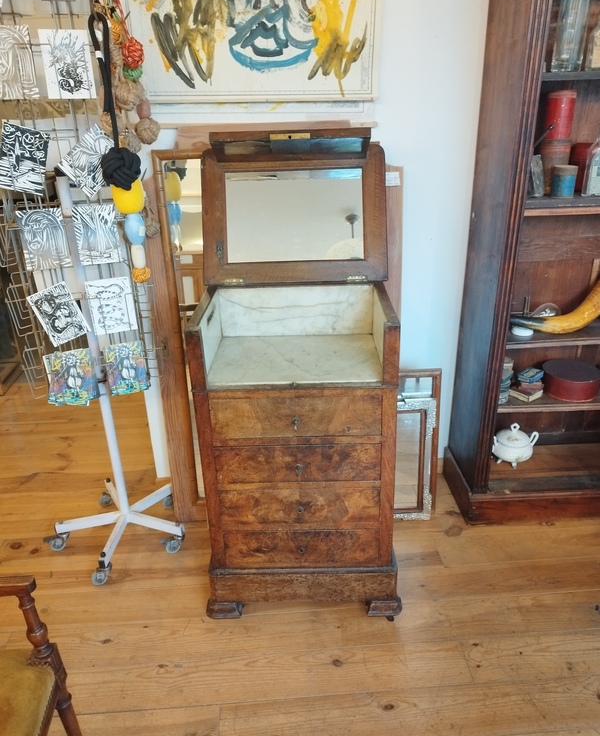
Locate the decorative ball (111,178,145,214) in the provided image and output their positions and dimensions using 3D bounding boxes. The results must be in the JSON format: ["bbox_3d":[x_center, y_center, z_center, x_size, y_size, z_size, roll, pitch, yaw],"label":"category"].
[{"bbox_3d":[-0.457,-0.458,1.470,0.084,0.099,0.084,-2,25,1],"label":"decorative ball"}]

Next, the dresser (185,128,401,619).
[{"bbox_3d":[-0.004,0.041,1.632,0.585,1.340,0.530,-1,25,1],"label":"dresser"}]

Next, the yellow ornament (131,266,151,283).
[{"bbox_3d":[-0.449,-0.262,1.563,0.053,0.046,0.052,-1,25,1],"label":"yellow ornament"}]

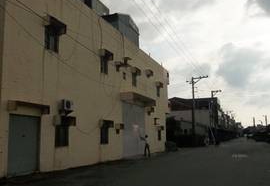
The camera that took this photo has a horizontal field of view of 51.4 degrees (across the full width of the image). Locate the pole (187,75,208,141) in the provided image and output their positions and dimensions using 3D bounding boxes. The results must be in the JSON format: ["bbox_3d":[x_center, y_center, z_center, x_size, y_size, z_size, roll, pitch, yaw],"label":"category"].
[{"bbox_3d":[10.001,2.934,45.005,3.406,11.179,0.600,-4,-10,22],"label":"pole"}]

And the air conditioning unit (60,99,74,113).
[{"bbox_3d":[-3.490,0.644,14.388,0.320,0.520,0.740,-4,-10,22],"label":"air conditioning unit"}]

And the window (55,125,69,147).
[{"bbox_3d":[-3.674,2.201,14.231,0.160,1.060,1.150,-4,-10,22],"label":"window"}]

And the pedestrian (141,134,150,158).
[{"bbox_3d":[0.855,4.239,22.616,0.750,1.743,0.500,-3,-9,14],"label":"pedestrian"}]

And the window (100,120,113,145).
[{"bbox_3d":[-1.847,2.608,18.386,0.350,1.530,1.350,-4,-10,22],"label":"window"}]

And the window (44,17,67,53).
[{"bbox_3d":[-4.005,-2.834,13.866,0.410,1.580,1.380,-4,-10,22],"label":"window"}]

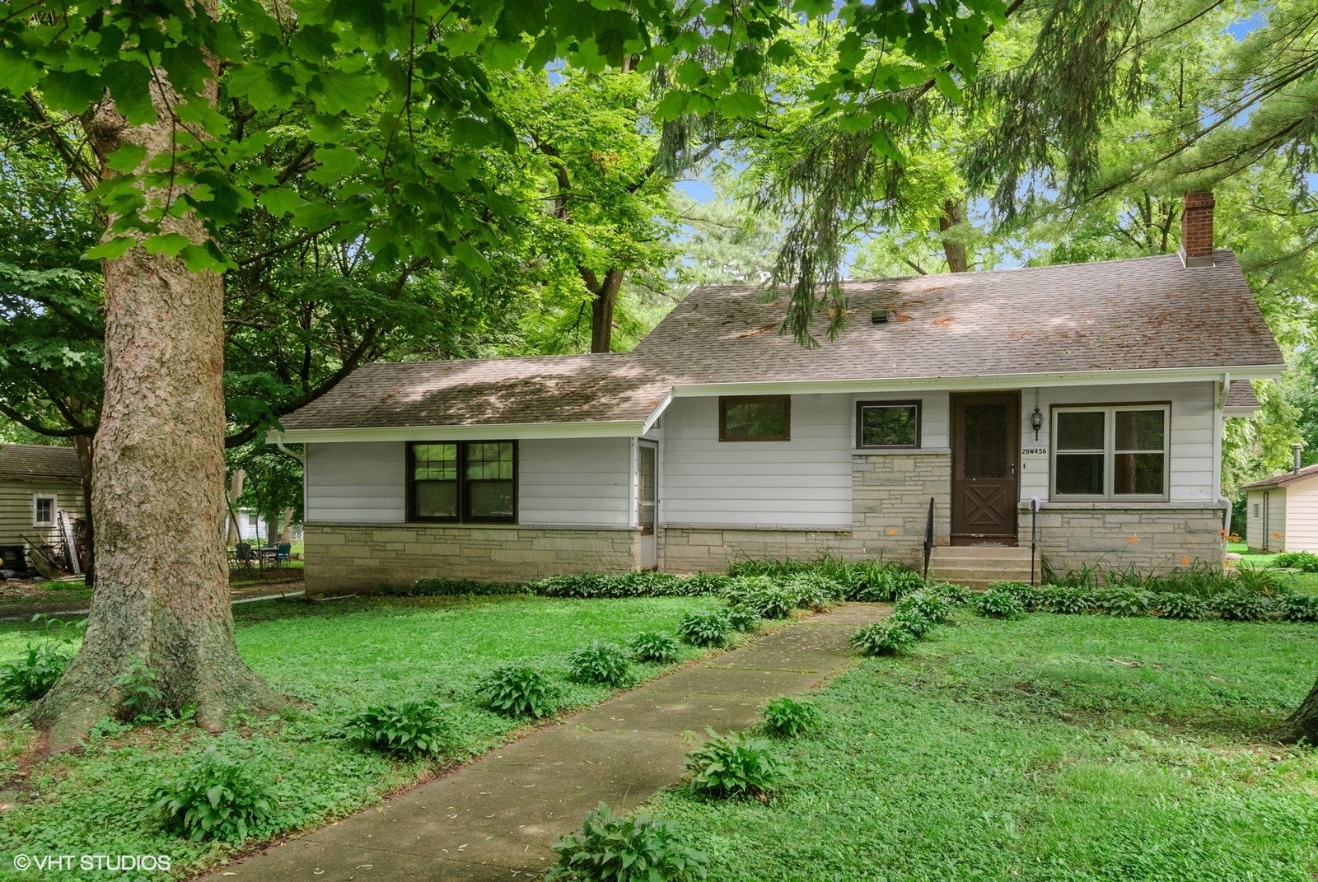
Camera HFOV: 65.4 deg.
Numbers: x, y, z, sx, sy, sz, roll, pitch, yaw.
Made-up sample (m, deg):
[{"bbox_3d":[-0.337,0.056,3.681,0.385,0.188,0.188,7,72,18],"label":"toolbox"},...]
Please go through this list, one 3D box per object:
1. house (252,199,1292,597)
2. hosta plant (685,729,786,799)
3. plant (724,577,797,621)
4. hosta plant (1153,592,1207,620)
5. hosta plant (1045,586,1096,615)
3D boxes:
[{"bbox_3d":[2.202,-0.764,19.209,15.200,6.400,9.500,-1,-2,20],"label":"house"},{"bbox_3d":[0.382,1.596,5.150,0.510,0.290,0.490,0,-2,0],"label":"hosta plant"},{"bbox_3d":[1.170,1.814,11.900,0.800,0.420,0.740,-1,-2,20],"label":"plant"},{"bbox_3d":[5.920,1.864,11.650,0.600,0.300,0.560,-1,-2,20],"label":"hosta plant"},{"bbox_3d":[4.870,1.877,12.150,0.610,0.320,0.570,-1,-2,20],"label":"hosta plant"}]

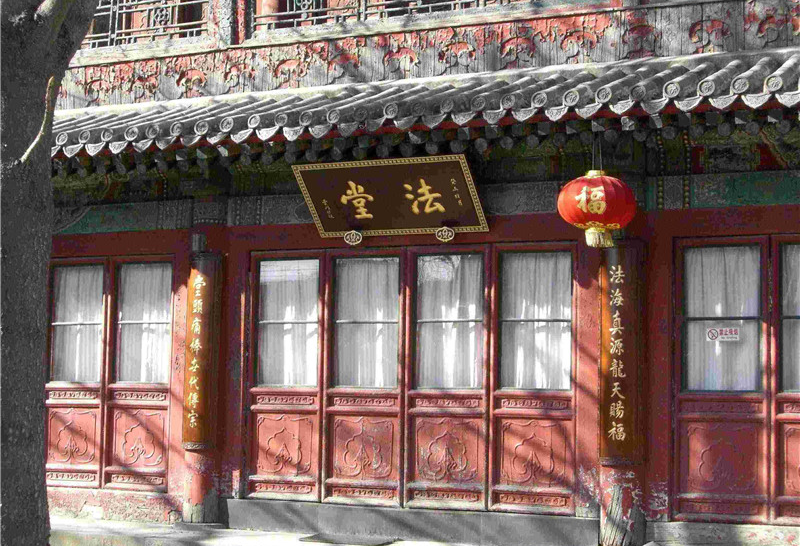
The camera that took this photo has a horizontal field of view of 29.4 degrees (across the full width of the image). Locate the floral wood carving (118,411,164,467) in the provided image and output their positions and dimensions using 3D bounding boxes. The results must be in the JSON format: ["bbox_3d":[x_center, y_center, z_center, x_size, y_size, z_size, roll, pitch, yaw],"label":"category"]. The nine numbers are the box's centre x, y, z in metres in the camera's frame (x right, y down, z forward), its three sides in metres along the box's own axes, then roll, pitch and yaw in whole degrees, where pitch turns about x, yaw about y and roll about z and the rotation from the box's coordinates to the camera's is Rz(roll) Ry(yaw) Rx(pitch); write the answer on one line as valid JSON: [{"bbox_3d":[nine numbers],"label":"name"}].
[{"bbox_3d":[-2.526,1.626,14.896,0.555,0.544,0.040,-1,-5,27],"label":"floral wood carving"}]

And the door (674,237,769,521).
[{"bbox_3d":[2.589,0.858,12.291,0.787,2.300,0.080,-1,-5,27],"label":"door"}]

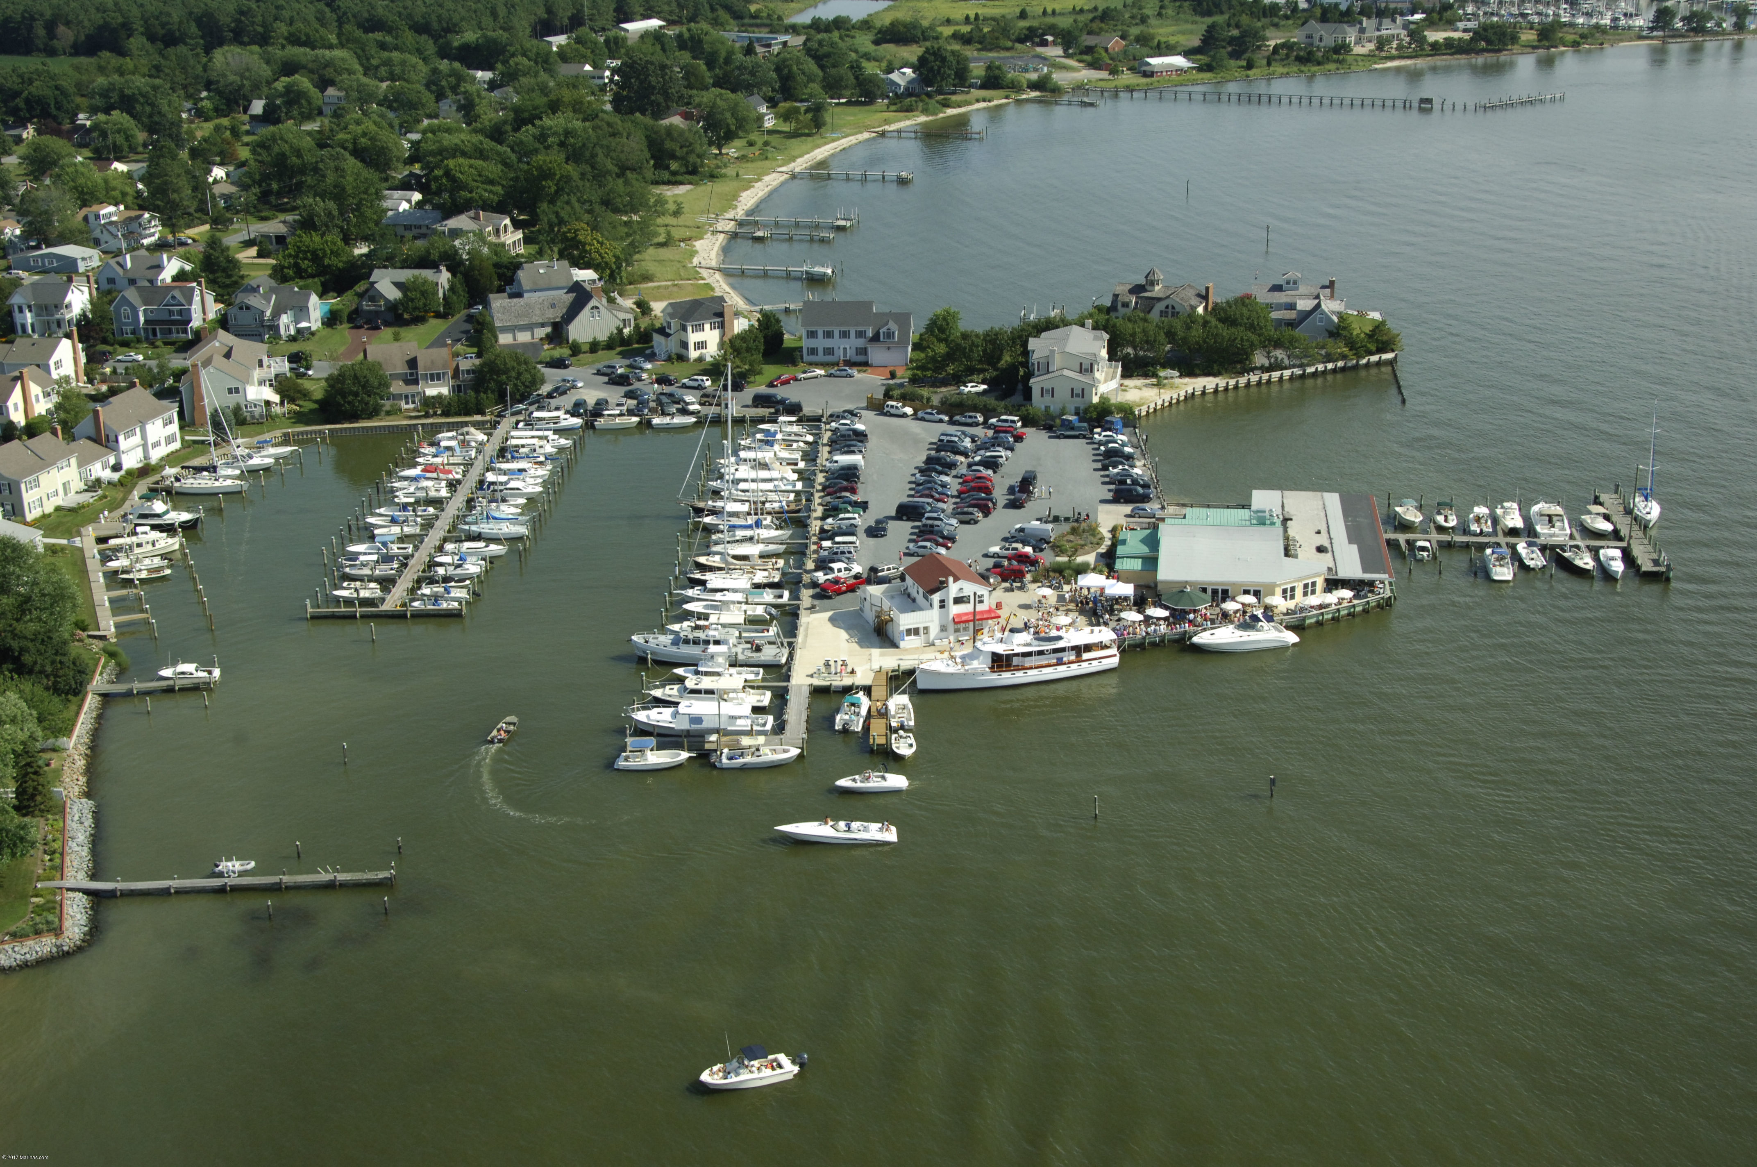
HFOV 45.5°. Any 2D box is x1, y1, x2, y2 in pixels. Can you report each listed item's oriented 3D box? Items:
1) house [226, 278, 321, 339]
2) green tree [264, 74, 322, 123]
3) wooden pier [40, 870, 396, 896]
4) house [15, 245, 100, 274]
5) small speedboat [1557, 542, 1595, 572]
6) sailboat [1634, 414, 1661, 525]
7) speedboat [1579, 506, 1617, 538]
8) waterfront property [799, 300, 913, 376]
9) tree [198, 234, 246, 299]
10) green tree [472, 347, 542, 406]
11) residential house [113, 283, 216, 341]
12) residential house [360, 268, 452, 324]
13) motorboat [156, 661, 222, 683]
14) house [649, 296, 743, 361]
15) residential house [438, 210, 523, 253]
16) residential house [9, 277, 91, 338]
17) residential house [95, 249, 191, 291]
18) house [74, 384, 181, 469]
[{"bbox_3d":[-105.530,-47.790,366.382,13.600,8.200,11.500,1,19,3],"label":"house"},{"bbox_3d":[-181.570,-149.428,650.087,17.000,16.000,17.000,-1,19,0],"label":"green tree"},{"bbox_3d":[-53.701,24.159,170.045,28.600,1.500,1.600,-2,19,-4],"label":"wooden pier"},{"bbox_3d":[-164.709,-65.031,419.296,14.200,3.900,8.600,2,20,7],"label":"house"},{"bbox_3d":[83.667,-3.071,249.399,2.500,2.200,7.100,-3,20,-8],"label":"small speedboat"},{"bbox_3d":[97.999,-15.520,265.653,3.100,14.500,9.500,4,19,12],"label":"sailboat"},{"bbox_3d":[91.690,-7.880,266.130,2.400,2.250,6.600,-2,19,-2],"label":"speedboat"},{"bbox_3d":[-3.418,-41.475,342.965,17.400,9.200,10.400,1,20,4],"label":"waterfront property"},{"bbox_3d":[-126.178,-61.245,402.604,8.600,11.600,8.600,-1,19,0],"label":"tree"},{"bbox_3d":[-57.500,-32.692,323.224,10.500,8.000,10.500,0,19,0],"label":"green tree"},{"bbox_3d":[-125.540,-48.022,366.620,14.000,8.600,10.000,-1,19,-3],"label":"residential house"},{"bbox_3d":[-85.986,-52.144,379.073,14.000,8.200,13.500,0,19,-1],"label":"residential house"},{"bbox_3d":[-72.349,9.392,219.045,6.200,2.100,2.400,-5,20,-12],"label":"motorboat"},{"bbox_3d":[-30.380,-43.037,349.957,11.400,9.000,12.000,-10,21,-24],"label":"house"},{"bbox_3d":[-84.793,-75.257,447.507,19.500,7.300,12.000,5,20,17],"label":"residential house"},{"bbox_3d":[-145.730,-48.671,367.625,9.600,9.300,9.500,-1,19,-2],"label":"residential house"},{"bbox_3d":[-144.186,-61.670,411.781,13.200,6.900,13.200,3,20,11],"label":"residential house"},{"bbox_3d":[-104.541,-21.735,291.885,8.600,8.700,11.700,4,21,13],"label":"house"}]

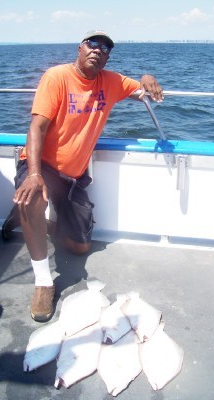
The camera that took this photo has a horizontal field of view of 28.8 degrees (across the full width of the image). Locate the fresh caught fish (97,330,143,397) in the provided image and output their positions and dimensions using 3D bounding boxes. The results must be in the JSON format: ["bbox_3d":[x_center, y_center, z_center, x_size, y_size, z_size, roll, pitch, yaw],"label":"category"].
[{"bbox_3d":[0.059,0.669,1.746,0.188,0.052,0.415,3,21,9],"label":"fresh caught fish"}]

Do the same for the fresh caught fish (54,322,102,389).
[{"bbox_3d":[-0.108,0.651,1.794,0.203,0.052,0.464,6,21,16],"label":"fresh caught fish"}]

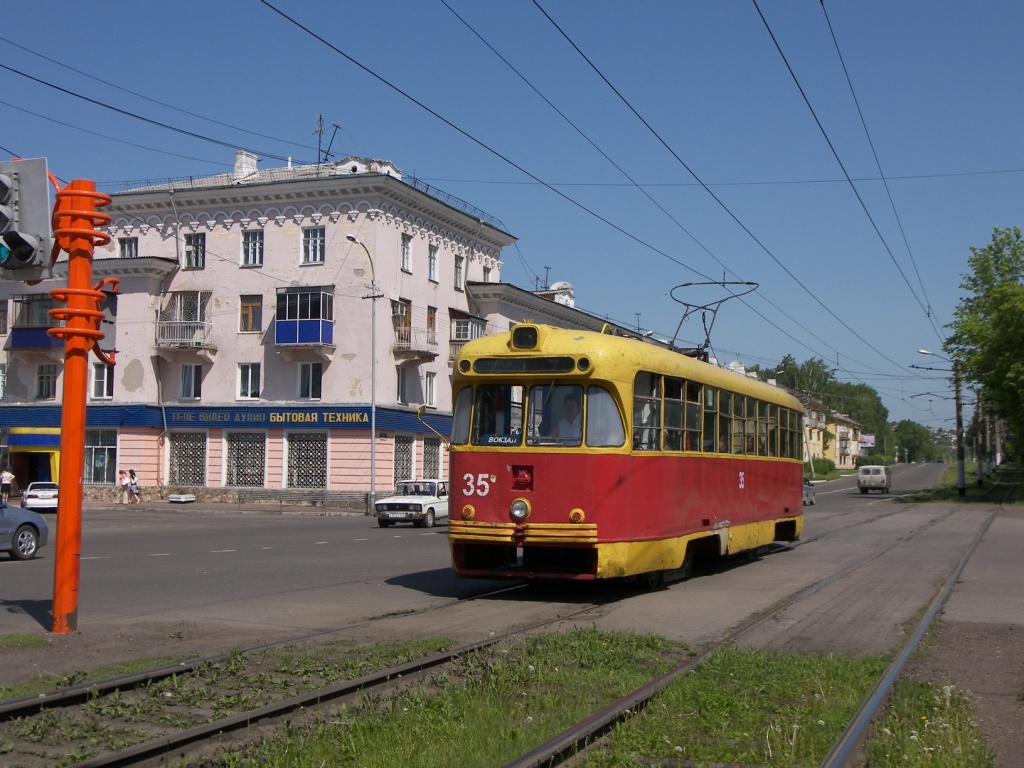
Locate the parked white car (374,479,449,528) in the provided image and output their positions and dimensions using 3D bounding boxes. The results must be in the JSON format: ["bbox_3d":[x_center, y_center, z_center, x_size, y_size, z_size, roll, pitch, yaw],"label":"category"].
[{"bbox_3d":[-2.738,3.808,45.451,1.620,1.440,4.150,0,-4,20],"label":"parked white car"}]

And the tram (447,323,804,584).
[{"bbox_3d":[2.420,1.257,22.453,2.620,3.260,14.000,0,-4,20],"label":"tram"}]

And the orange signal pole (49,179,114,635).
[{"bbox_3d":[-4.075,0.192,13.227,0.570,4.201,0.550,2,-4,-17],"label":"orange signal pole"}]

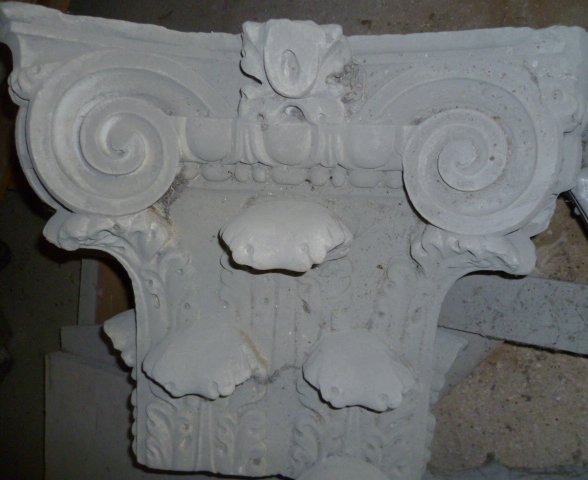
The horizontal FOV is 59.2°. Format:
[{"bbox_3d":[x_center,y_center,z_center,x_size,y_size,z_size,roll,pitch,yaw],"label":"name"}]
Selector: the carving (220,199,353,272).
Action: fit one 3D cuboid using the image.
[{"bbox_3d":[-0.009,-0.008,0.650,0.158,0.085,0.081,3,98,0],"label":"carving"}]

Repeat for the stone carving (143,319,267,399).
[{"bbox_3d":[-0.114,0.154,0.685,0.155,0.080,0.079,3,98,0],"label":"stone carving"}]

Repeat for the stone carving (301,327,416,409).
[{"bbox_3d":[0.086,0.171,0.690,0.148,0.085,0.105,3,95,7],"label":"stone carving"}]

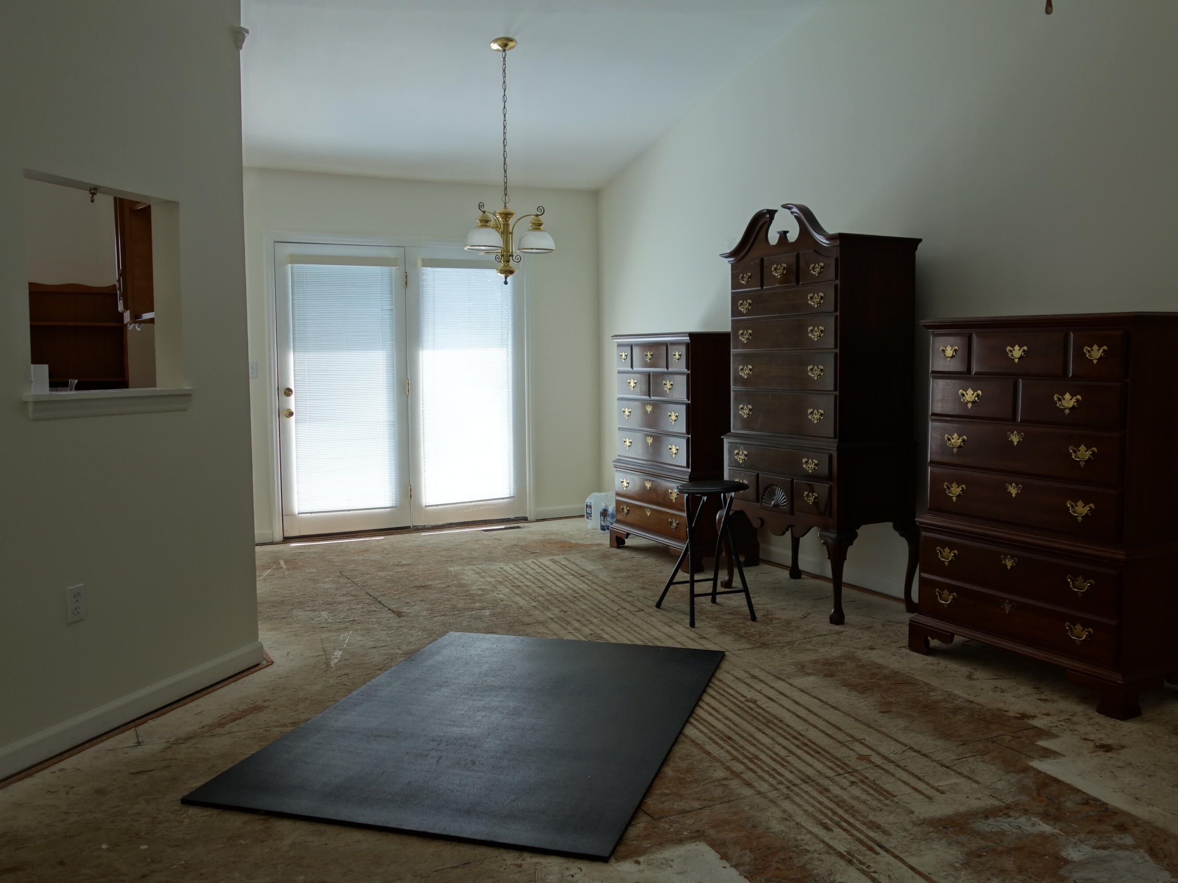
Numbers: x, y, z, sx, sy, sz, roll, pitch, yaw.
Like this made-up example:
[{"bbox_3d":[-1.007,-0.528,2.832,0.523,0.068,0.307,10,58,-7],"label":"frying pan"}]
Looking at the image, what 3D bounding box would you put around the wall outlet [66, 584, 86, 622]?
[{"bbox_3d":[-1.621,0.512,3.252,0.009,0.115,0.070,1,5,18],"label":"wall outlet"}]

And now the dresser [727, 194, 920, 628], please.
[{"bbox_3d":[1.133,-0.174,5.206,0.510,1.957,0.965,-3,5,-27],"label":"dresser"}]

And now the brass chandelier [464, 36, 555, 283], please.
[{"bbox_3d":[-0.442,-1.526,5.618,0.490,1.312,0.490,-1,5,-4],"label":"brass chandelier"}]

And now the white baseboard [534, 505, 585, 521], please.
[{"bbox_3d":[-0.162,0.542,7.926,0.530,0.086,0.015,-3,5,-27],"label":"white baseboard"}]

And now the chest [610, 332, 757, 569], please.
[{"bbox_3d":[0.572,0.033,6.384,0.492,1.366,0.960,-3,5,-27],"label":"chest"}]

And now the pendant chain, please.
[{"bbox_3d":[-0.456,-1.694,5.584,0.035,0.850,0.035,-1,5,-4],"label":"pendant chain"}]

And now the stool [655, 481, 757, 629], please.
[{"bbox_3d":[0.568,0.517,4.947,0.350,0.628,0.420,-2,5,-18],"label":"stool"}]

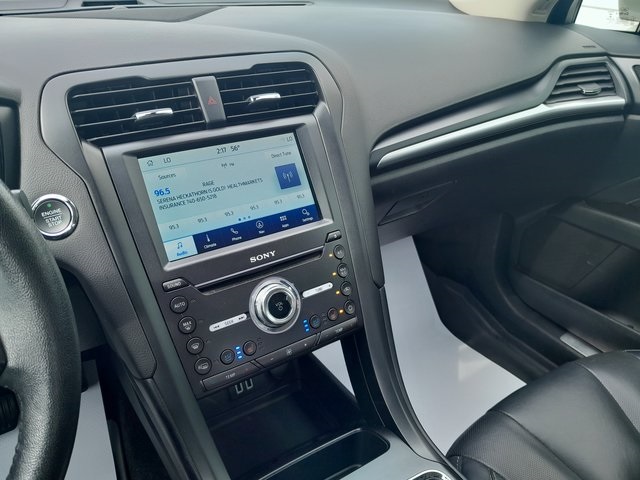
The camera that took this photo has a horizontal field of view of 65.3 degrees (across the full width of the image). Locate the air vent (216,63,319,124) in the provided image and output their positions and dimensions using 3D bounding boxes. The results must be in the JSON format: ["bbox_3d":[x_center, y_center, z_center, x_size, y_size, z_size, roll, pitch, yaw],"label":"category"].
[{"bbox_3d":[-0.063,-0.163,0.571,0.118,0.057,0.032,-17,-2,-29],"label":"air vent"}]

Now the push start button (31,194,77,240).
[{"bbox_3d":[-0.240,-0.020,0.452,0.042,0.042,0.016,-4,-8,-6],"label":"push start button"}]

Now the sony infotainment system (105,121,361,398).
[{"bbox_3d":[-0.066,0.003,0.514,0.234,0.247,0.040,-17,-2,-29],"label":"sony infotainment system"}]

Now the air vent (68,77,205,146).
[{"bbox_3d":[-0.181,-0.123,0.502,0.121,0.057,0.032,-17,-2,-29],"label":"air vent"}]

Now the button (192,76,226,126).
[{"bbox_3d":[-0.117,-0.143,0.526,0.025,0.052,0.016,-17,-2,-29],"label":"button"}]

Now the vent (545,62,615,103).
[{"bbox_3d":[0.404,-0.246,0.792,0.152,0.060,0.033,-12,-1,-22],"label":"vent"}]

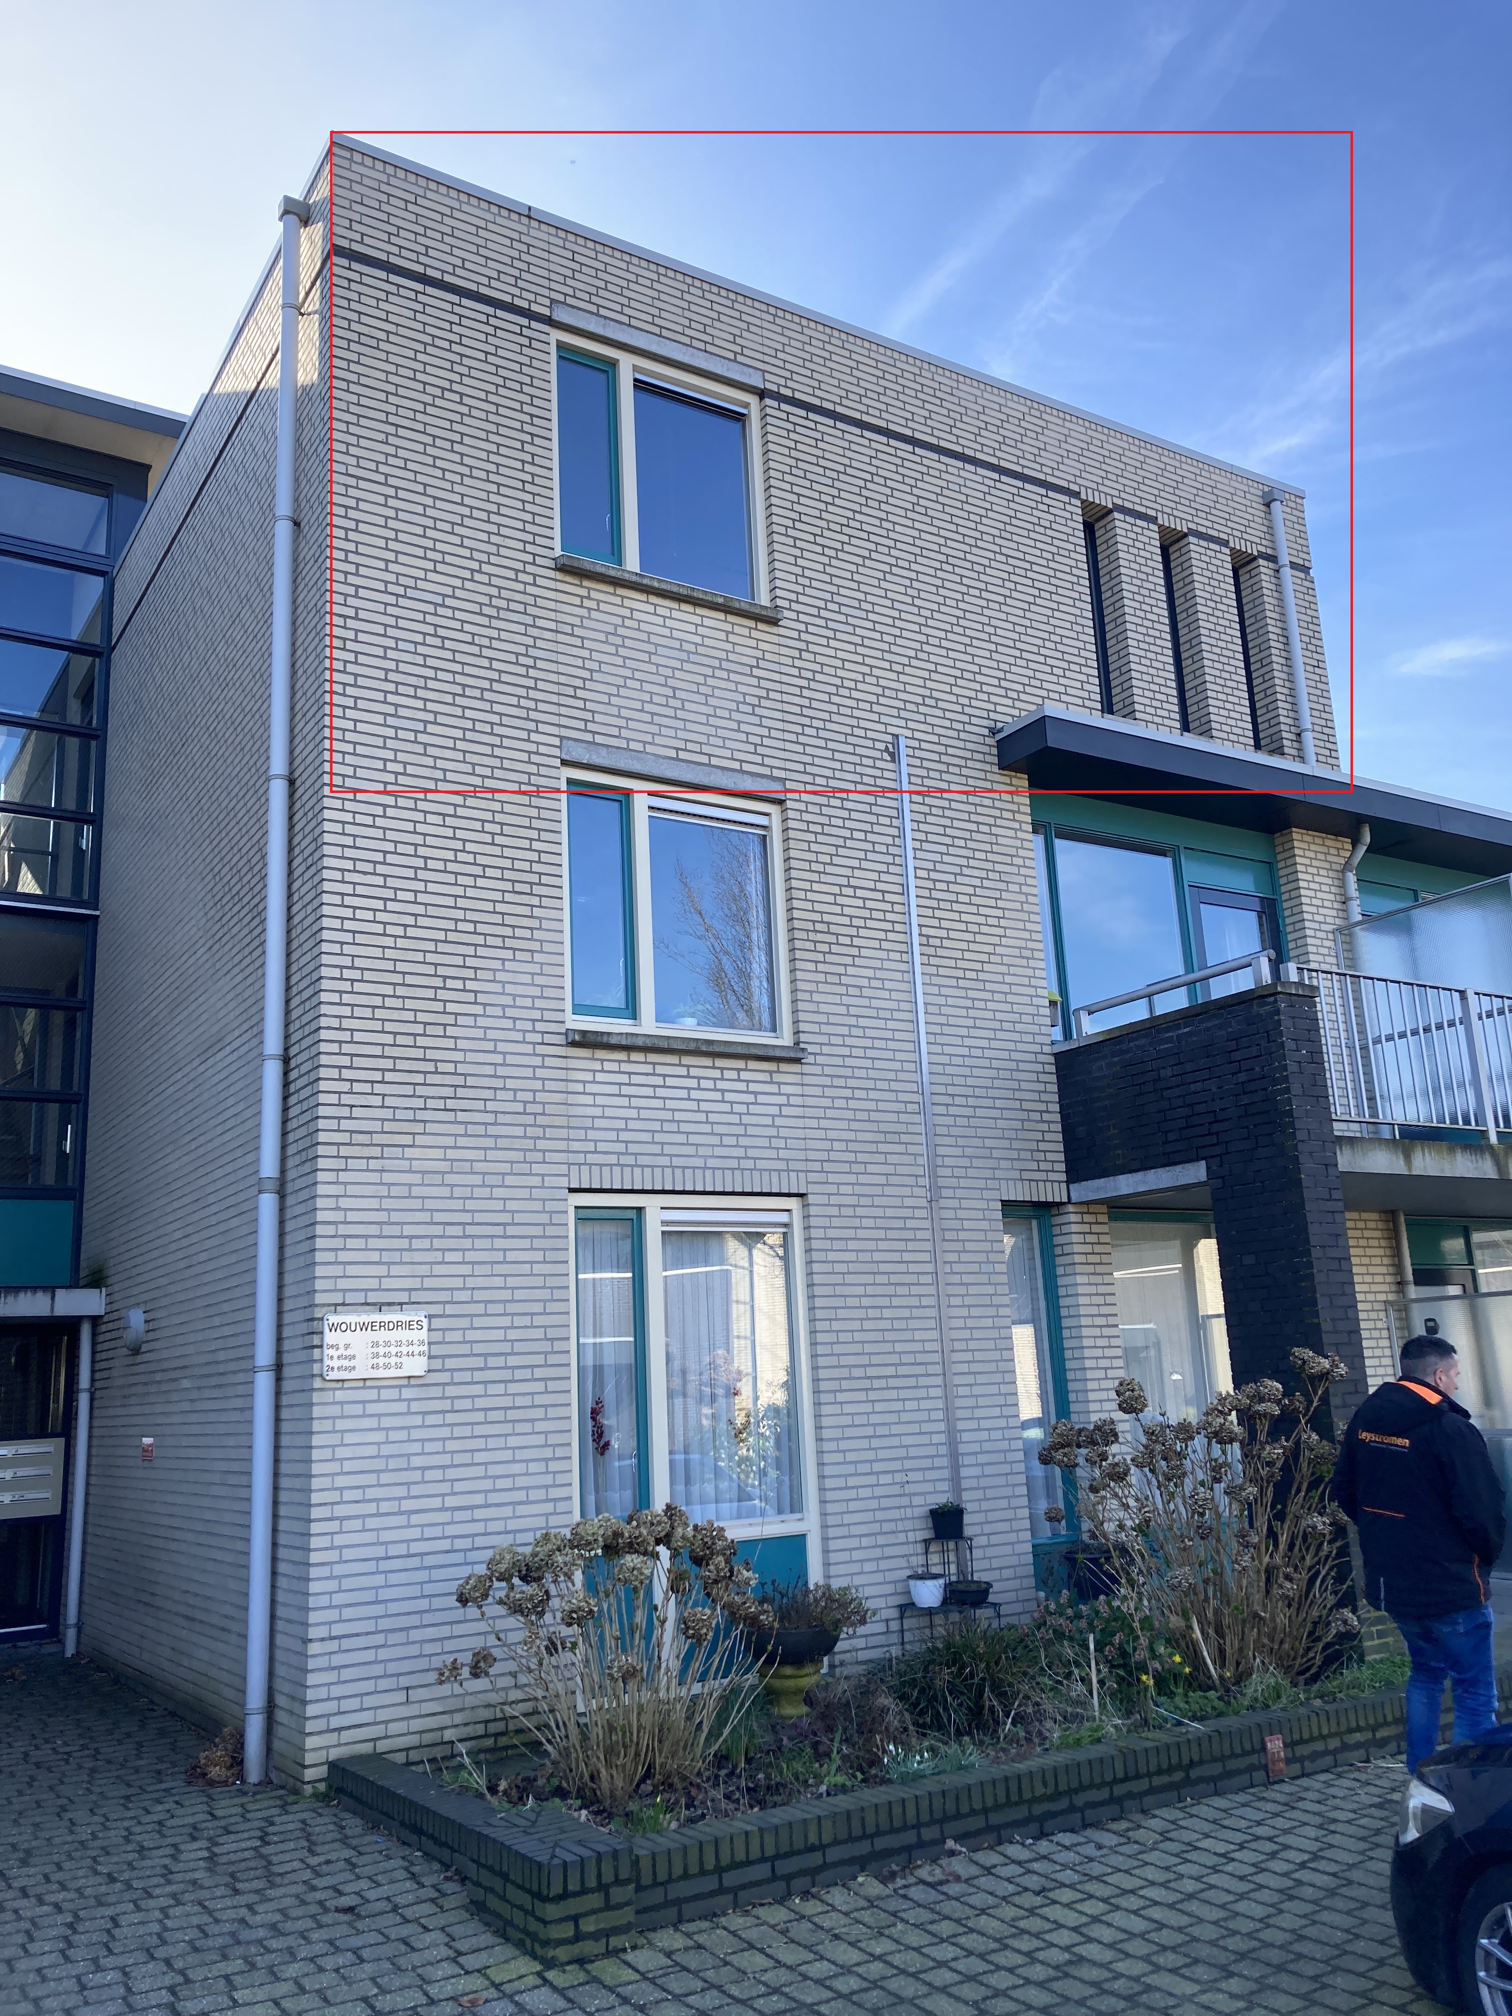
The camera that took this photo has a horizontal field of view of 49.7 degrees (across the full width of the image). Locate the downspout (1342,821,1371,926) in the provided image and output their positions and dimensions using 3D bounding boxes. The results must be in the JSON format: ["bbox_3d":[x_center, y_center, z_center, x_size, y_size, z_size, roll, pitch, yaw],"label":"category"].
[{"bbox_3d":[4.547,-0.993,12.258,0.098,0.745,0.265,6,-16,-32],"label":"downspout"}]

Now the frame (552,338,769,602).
[{"bbox_3d":[-0.590,-3.217,9.880,1.489,1.481,0.100,5,-15,-32],"label":"frame"}]

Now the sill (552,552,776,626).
[{"bbox_3d":[-0.494,-2.431,9.599,1.494,0.085,0.135,5,-15,-32],"label":"sill"}]

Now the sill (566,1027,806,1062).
[{"bbox_3d":[-0.359,0.218,8.905,1.480,0.080,0.147,6,-16,-32],"label":"sill"}]

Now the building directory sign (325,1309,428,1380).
[{"bbox_3d":[-1.791,1.596,7.701,0.508,0.302,0.025,5,-15,-32],"label":"building directory sign"}]

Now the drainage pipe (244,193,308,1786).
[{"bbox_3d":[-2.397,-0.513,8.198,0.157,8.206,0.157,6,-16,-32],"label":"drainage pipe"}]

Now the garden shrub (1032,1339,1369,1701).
[{"bbox_3d":[2.217,2.545,8.133,1.471,1.569,1.274,6,-16,-32],"label":"garden shrub"}]

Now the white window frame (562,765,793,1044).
[{"bbox_3d":[-0.466,-0.559,9.534,1.420,1.440,0.100,5,-14,-32],"label":"white window frame"}]

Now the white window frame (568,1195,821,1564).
[{"bbox_3d":[-0.345,1.913,8.697,1.494,1.814,0.100,5,-15,-32],"label":"white window frame"}]

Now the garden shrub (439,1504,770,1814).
[{"bbox_3d":[-0.597,2.568,6.542,1.216,1.069,1.118,-3,-13,-1],"label":"garden shrub"}]

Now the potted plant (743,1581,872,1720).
[{"bbox_3d":[0.218,2.956,7.505,0.550,0.625,0.490,5,-15,-32],"label":"potted plant"}]

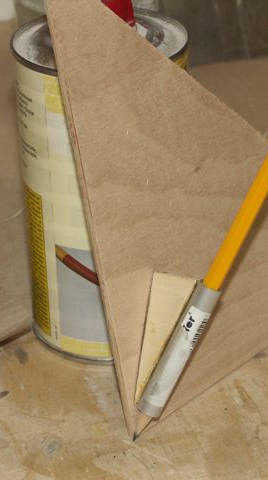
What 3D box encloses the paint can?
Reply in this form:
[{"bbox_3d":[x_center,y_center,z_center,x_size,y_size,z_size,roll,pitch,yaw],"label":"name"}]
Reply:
[{"bbox_3d":[-0.014,-0.027,0.730,0.084,0.158,0.084,-1,30,1],"label":"paint can"}]

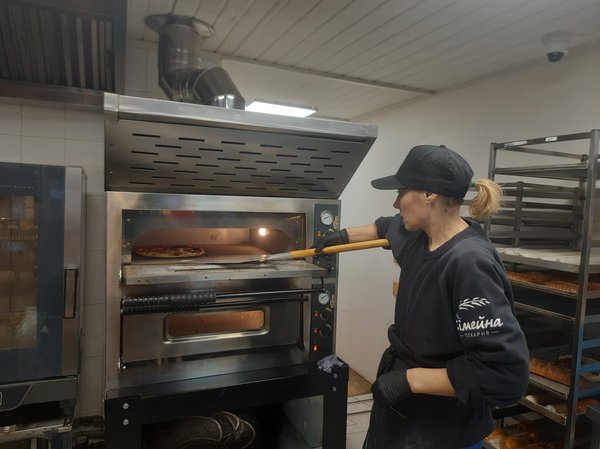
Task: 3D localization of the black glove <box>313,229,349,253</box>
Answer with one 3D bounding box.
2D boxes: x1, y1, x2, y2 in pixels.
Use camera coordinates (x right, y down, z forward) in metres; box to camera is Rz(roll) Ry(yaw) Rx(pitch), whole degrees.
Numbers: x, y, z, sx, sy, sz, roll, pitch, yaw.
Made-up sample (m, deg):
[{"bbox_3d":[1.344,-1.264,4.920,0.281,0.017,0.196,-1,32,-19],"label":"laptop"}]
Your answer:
[{"bbox_3d":[0.117,0.062,1.610,0.135,0.080,0.085,-17,-6,30],"label":"black glove"}]

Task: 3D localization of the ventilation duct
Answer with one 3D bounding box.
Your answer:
[{"bbox_3d":[-0.525,-0.731,2.080,0.510,0.530,0.360,3,4,12],"label":"ventilation duct"}]

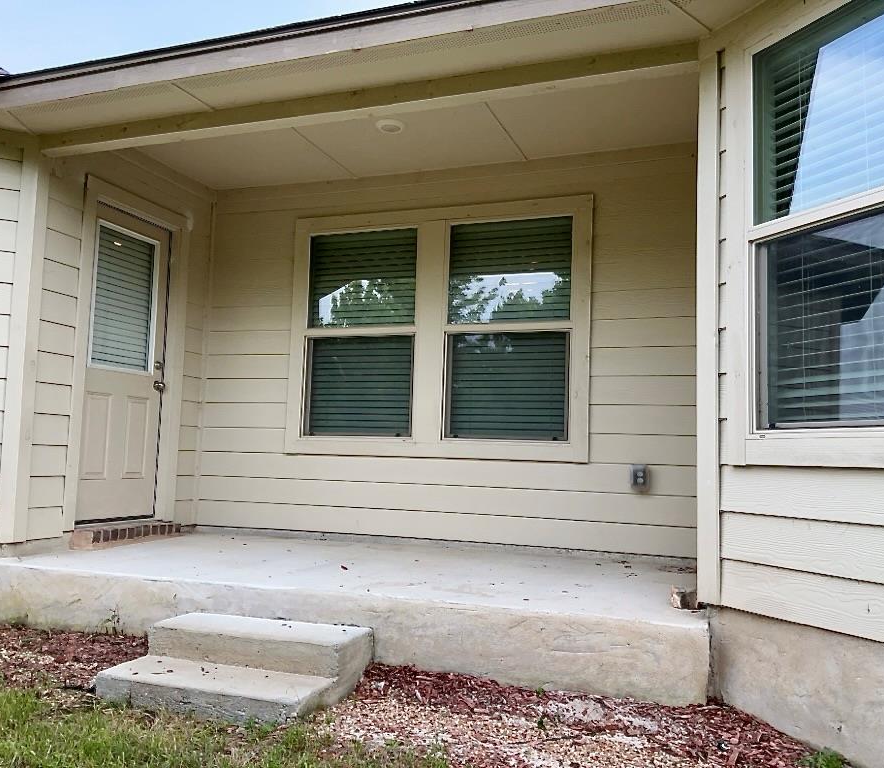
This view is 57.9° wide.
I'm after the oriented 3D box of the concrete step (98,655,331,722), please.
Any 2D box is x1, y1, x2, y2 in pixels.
[{"bbox_3d":[-0.890,1.208,3.148,0.914,0.105,0.300,0,-5,20],"label":"concrete step"}]

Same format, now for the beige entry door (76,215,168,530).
[{"bbox_3d":[-2.124,-0.122,5.277,0.050,2.015,0.800,0,-5,20],"label":"beige entry door"}]

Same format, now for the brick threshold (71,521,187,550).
[{"bbox_3d":[-1.982,0.967,5.121,0.190,0.105,0.880,0,-5,20],"label":"brick threshold"}]

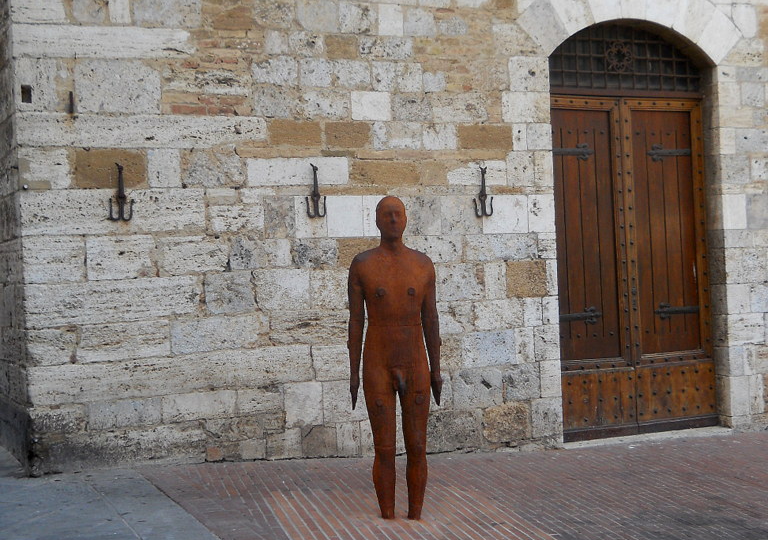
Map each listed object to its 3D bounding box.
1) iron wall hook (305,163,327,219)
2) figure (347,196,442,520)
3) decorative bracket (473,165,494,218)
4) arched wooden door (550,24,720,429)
[{"bbox_3d":[-0.508,-0.588,8.043,0.155,0.400,0.095,-2,-1,-24],"label":"iron wall hook"},{"bbox_3d":[0.067,0.492,6.120,0.530,1.800,0.310,-2,-1,-8],"label":"figure"},{"bbox_3d":[0.777,-0.619,8.604,0.165,0.400,0.095,-2,-1,-24],"label":"decorative bracket"},{"bbox_3d":[2.143,-0.361,9.469,1.700,3.550,0.160,-2,-1,-24],"label":"arched wooden door"}]

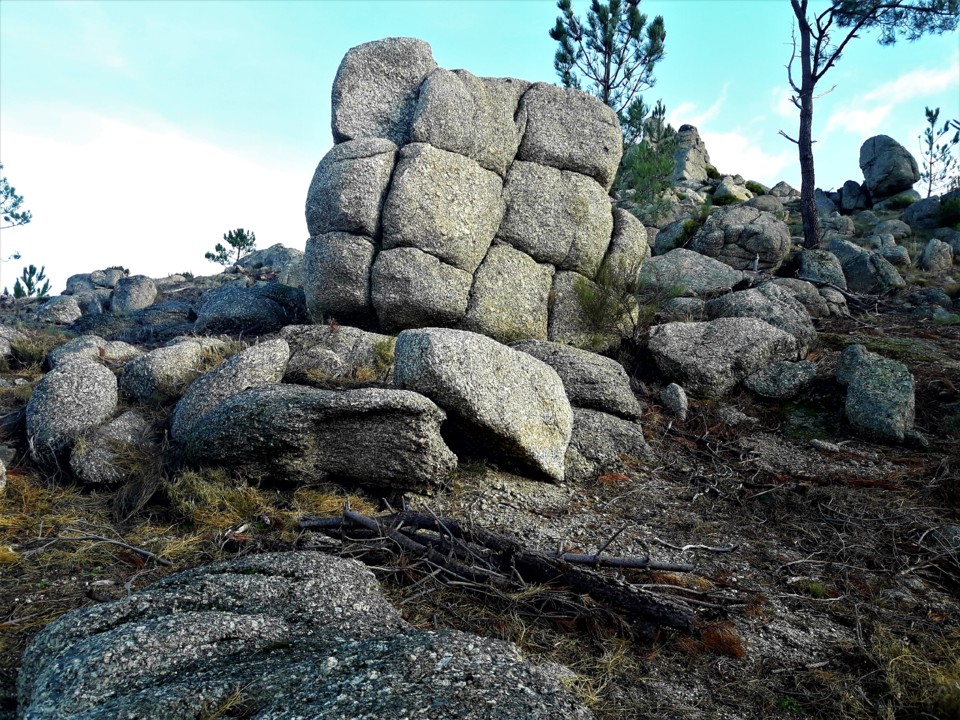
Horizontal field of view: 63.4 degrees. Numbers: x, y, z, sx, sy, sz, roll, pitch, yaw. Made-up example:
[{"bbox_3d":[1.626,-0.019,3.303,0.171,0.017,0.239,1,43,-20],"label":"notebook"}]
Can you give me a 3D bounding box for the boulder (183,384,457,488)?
[{"bbox_3d":[-1.109,0.532,5.400,1.760,0.660,0.850,0,-3,5],"label":"boulder"}]

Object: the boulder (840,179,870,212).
[{"bbox_3d":[10.610,-4.632,22.000,0.900,0.950,0.800,-1,-3,26],"label":"boulder"}]

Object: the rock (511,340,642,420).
[{"bbox_3d":[0.761,0.173,6.250,1.000,0.620,0.800,0,-3,0],"label":"rock"}]

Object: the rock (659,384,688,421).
[{"bbox_3d":[1.799,0.385,7.200,0.253,0.359,0.190,-1,-3,14],"label":"rock"}]

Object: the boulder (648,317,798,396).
[{"bbox_3d":[2.603,-0.027,8.300,1.484,0.876,1.068,-1,-3,17],"label":"boulder"}]

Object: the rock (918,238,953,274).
[{"bbox_3d":[8.985,-2.039,15.300,0.544,0.722,0.462,-1,-3,31],"label":"rock"}]

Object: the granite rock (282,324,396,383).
[{"bbox_3d":[-1.484,-0.038,8.200,1.185,0.654,0.888,1,-4,-10],"label":"granite rock"}]

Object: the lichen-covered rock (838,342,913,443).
[{"bbox_3d":[3.514,0.298,6.900,0.599,0.845,0.479,-1,-3,27],"label":"lichen-covered rock"}]

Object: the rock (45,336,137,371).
[{"bbox_3d":[-4.579,-0.057,9.200,0.997,0.476,0.748,2,-4,-26],"label":"rock"}]

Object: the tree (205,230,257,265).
[{"bbox_3d":[-8.997,-4.021,28.000,1.732,1.539,1.472,1,-3,-18],"label":"tree"}]

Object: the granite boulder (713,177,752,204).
[{"bbox_3d":[9.430,-6.330,29.000,1.421,1.014,1.137,-1,-4,18],"label":"granite boulder"}]

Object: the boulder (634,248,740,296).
[{"bbox_3d":[3.507,-1.465,13.000,1.713,0.779,1.285,-1,-4,15],"label":"boulder"}]

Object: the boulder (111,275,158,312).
[{"bbox_3d":[-6.024,-1.139,13.500,0.800,0.660,0.720,1,-3,-24],"label":"boulder"}]

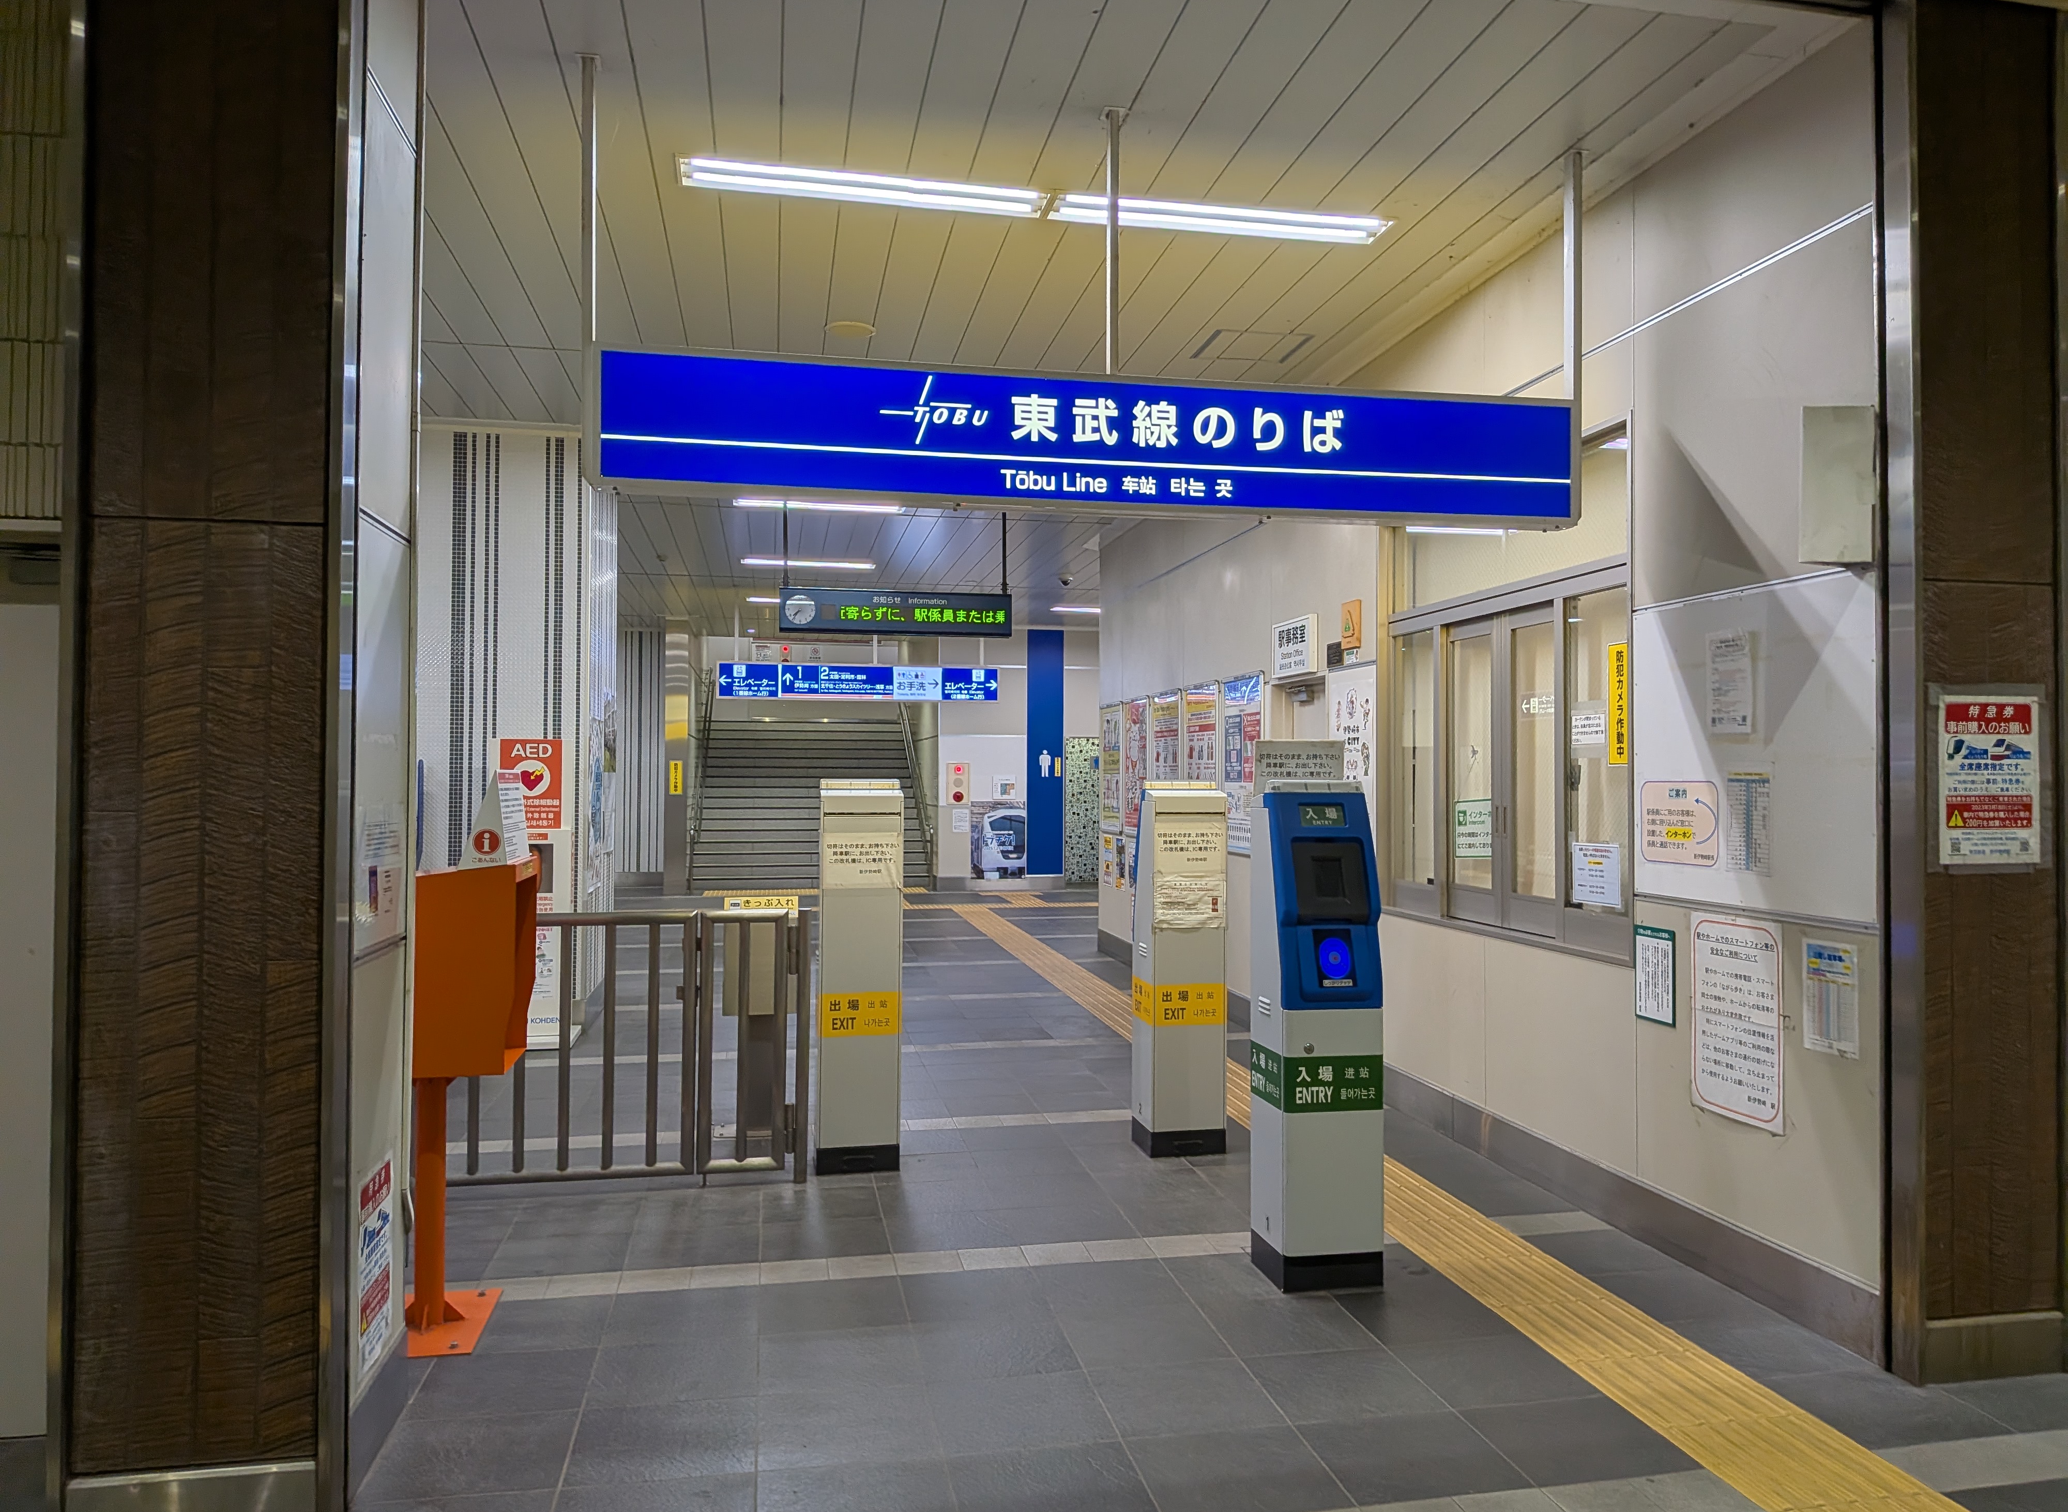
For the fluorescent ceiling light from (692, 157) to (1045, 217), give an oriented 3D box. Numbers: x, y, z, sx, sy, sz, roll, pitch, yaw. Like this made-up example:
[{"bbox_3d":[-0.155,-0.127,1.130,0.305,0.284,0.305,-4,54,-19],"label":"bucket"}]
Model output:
[{"bbox_3d":[-0.570,-1.957,4.963,1.262,0.060,0.233,0,-1,-10],"label":"fluorescent ceiling light"}]

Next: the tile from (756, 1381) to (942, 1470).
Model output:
[{"bbox_3d":[-0.442,1.581,3.378,0.407,0.015,0.394,0,-1,-11],"label":"tile"}]

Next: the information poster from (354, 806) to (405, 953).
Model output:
[{"bbox_3d":[-1.461,0.261,3.217,0.010,0.302,0.418,0,-1,-10],"label":"information poster"}]

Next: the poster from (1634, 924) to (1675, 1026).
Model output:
[{"bbox_3d":[2.043,0.724,4.731,0.010,0.311,0.211,0,-1,-10],"label":"poster"}]

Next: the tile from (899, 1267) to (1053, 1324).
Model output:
[{"bbox_3d":[-0.177,1.595,4.219,0.408,0.012,0.397,0,-1,-10],"label":"tile"}]

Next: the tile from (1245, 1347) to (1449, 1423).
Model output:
[{"bbox_3d":[0.788,1.603,3.644,0.412,0.010,0.392,0,-1,-10],"label":"tile"}]

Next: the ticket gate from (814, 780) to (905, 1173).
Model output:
[{"bbox_3d":[-0.700,0.855,5.693,0.322,1.515,0.302,0,-1,-10],"label":"ticket gate"}]

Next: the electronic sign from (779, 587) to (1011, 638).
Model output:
[{"bbox_3d":[-0.927,-0.956,9.685,1.557,0.290,0.150,0,-1,-11],"label":"electronic sign"}]

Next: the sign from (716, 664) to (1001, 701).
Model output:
[{"bbox_3d":[-2.073,-0.857,17.106,3.333,0.415,0.170,0,-1,-11],"label":"sign"}]

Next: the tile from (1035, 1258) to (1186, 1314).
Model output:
[{"bbox_3d":[0.236,1.613,4.344,0.415,0.010,0.389,0,-1,-10],"label":"tile"}]

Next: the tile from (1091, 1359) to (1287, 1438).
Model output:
[{"bbox_3d":[0.374,1.593,3.540,0.415,0.020,0.385,0,-1,-10],"label":"tile"}]

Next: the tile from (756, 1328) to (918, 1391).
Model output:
[{"bbox_3d":[-0.512,1.586,3.762,0.408,0.012,0.397,0,-1,-10],"label":"tile"}]

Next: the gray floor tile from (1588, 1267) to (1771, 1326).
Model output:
[{"bbox_3d":[1.888,1.593,4.218,0.355,0.015,0.400,0,-1,-11],"label":"gray floor tile"}]

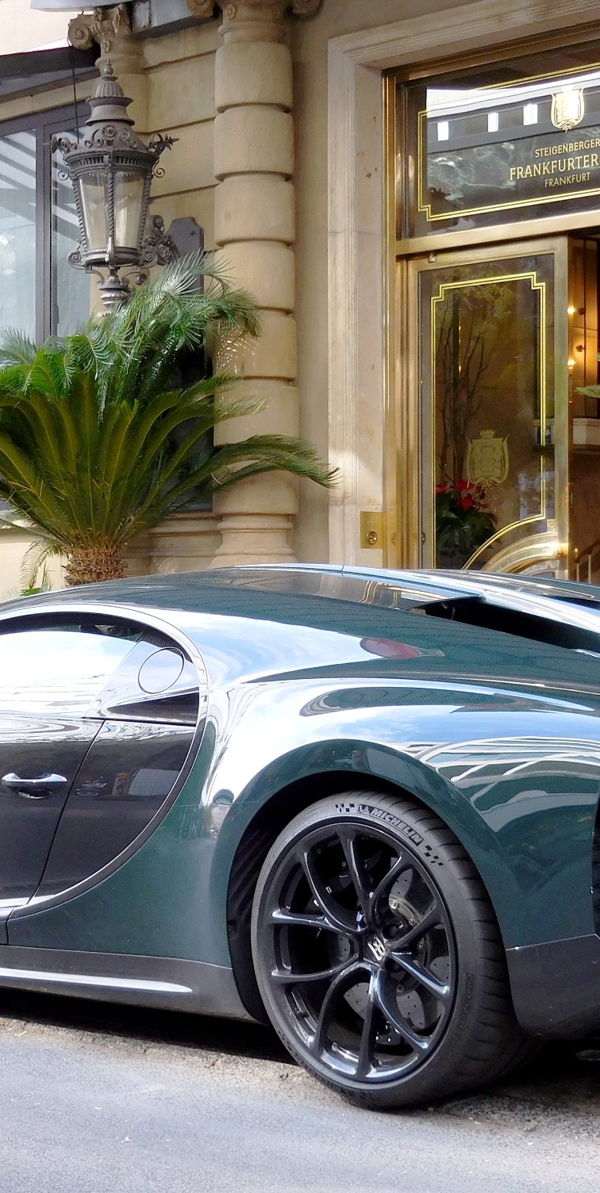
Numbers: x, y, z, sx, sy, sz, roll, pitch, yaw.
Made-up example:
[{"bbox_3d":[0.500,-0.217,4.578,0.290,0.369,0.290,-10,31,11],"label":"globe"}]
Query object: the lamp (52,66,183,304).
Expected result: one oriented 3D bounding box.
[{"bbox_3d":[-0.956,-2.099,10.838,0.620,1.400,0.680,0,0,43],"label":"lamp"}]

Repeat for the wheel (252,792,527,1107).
[{"bbox_3d":[0.237,0.763,4.658,0.710,0.700,0.355,-2,1,43],"label":"wheel"}]

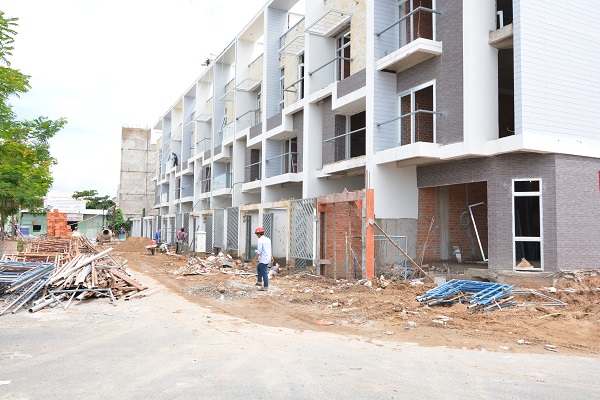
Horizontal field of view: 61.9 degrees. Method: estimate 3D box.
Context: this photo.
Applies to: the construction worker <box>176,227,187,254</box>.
[{"bbox_3d":[-7.754,2.670,32.800,0.550,1.670,0.360,1,-3,-6],"label":"construction worker"}]

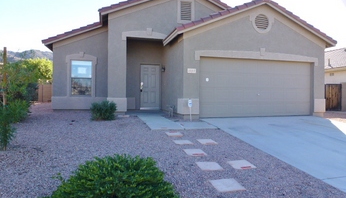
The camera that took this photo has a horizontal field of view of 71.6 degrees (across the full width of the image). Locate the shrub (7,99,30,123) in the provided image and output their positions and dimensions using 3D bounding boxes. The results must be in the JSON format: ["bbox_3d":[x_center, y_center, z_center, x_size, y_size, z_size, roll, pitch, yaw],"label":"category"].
[{"bbox_3d":[-4.820,0.375,7.400,0.740,0.730,0.720,0,-1,0],"label":"shrub"}]

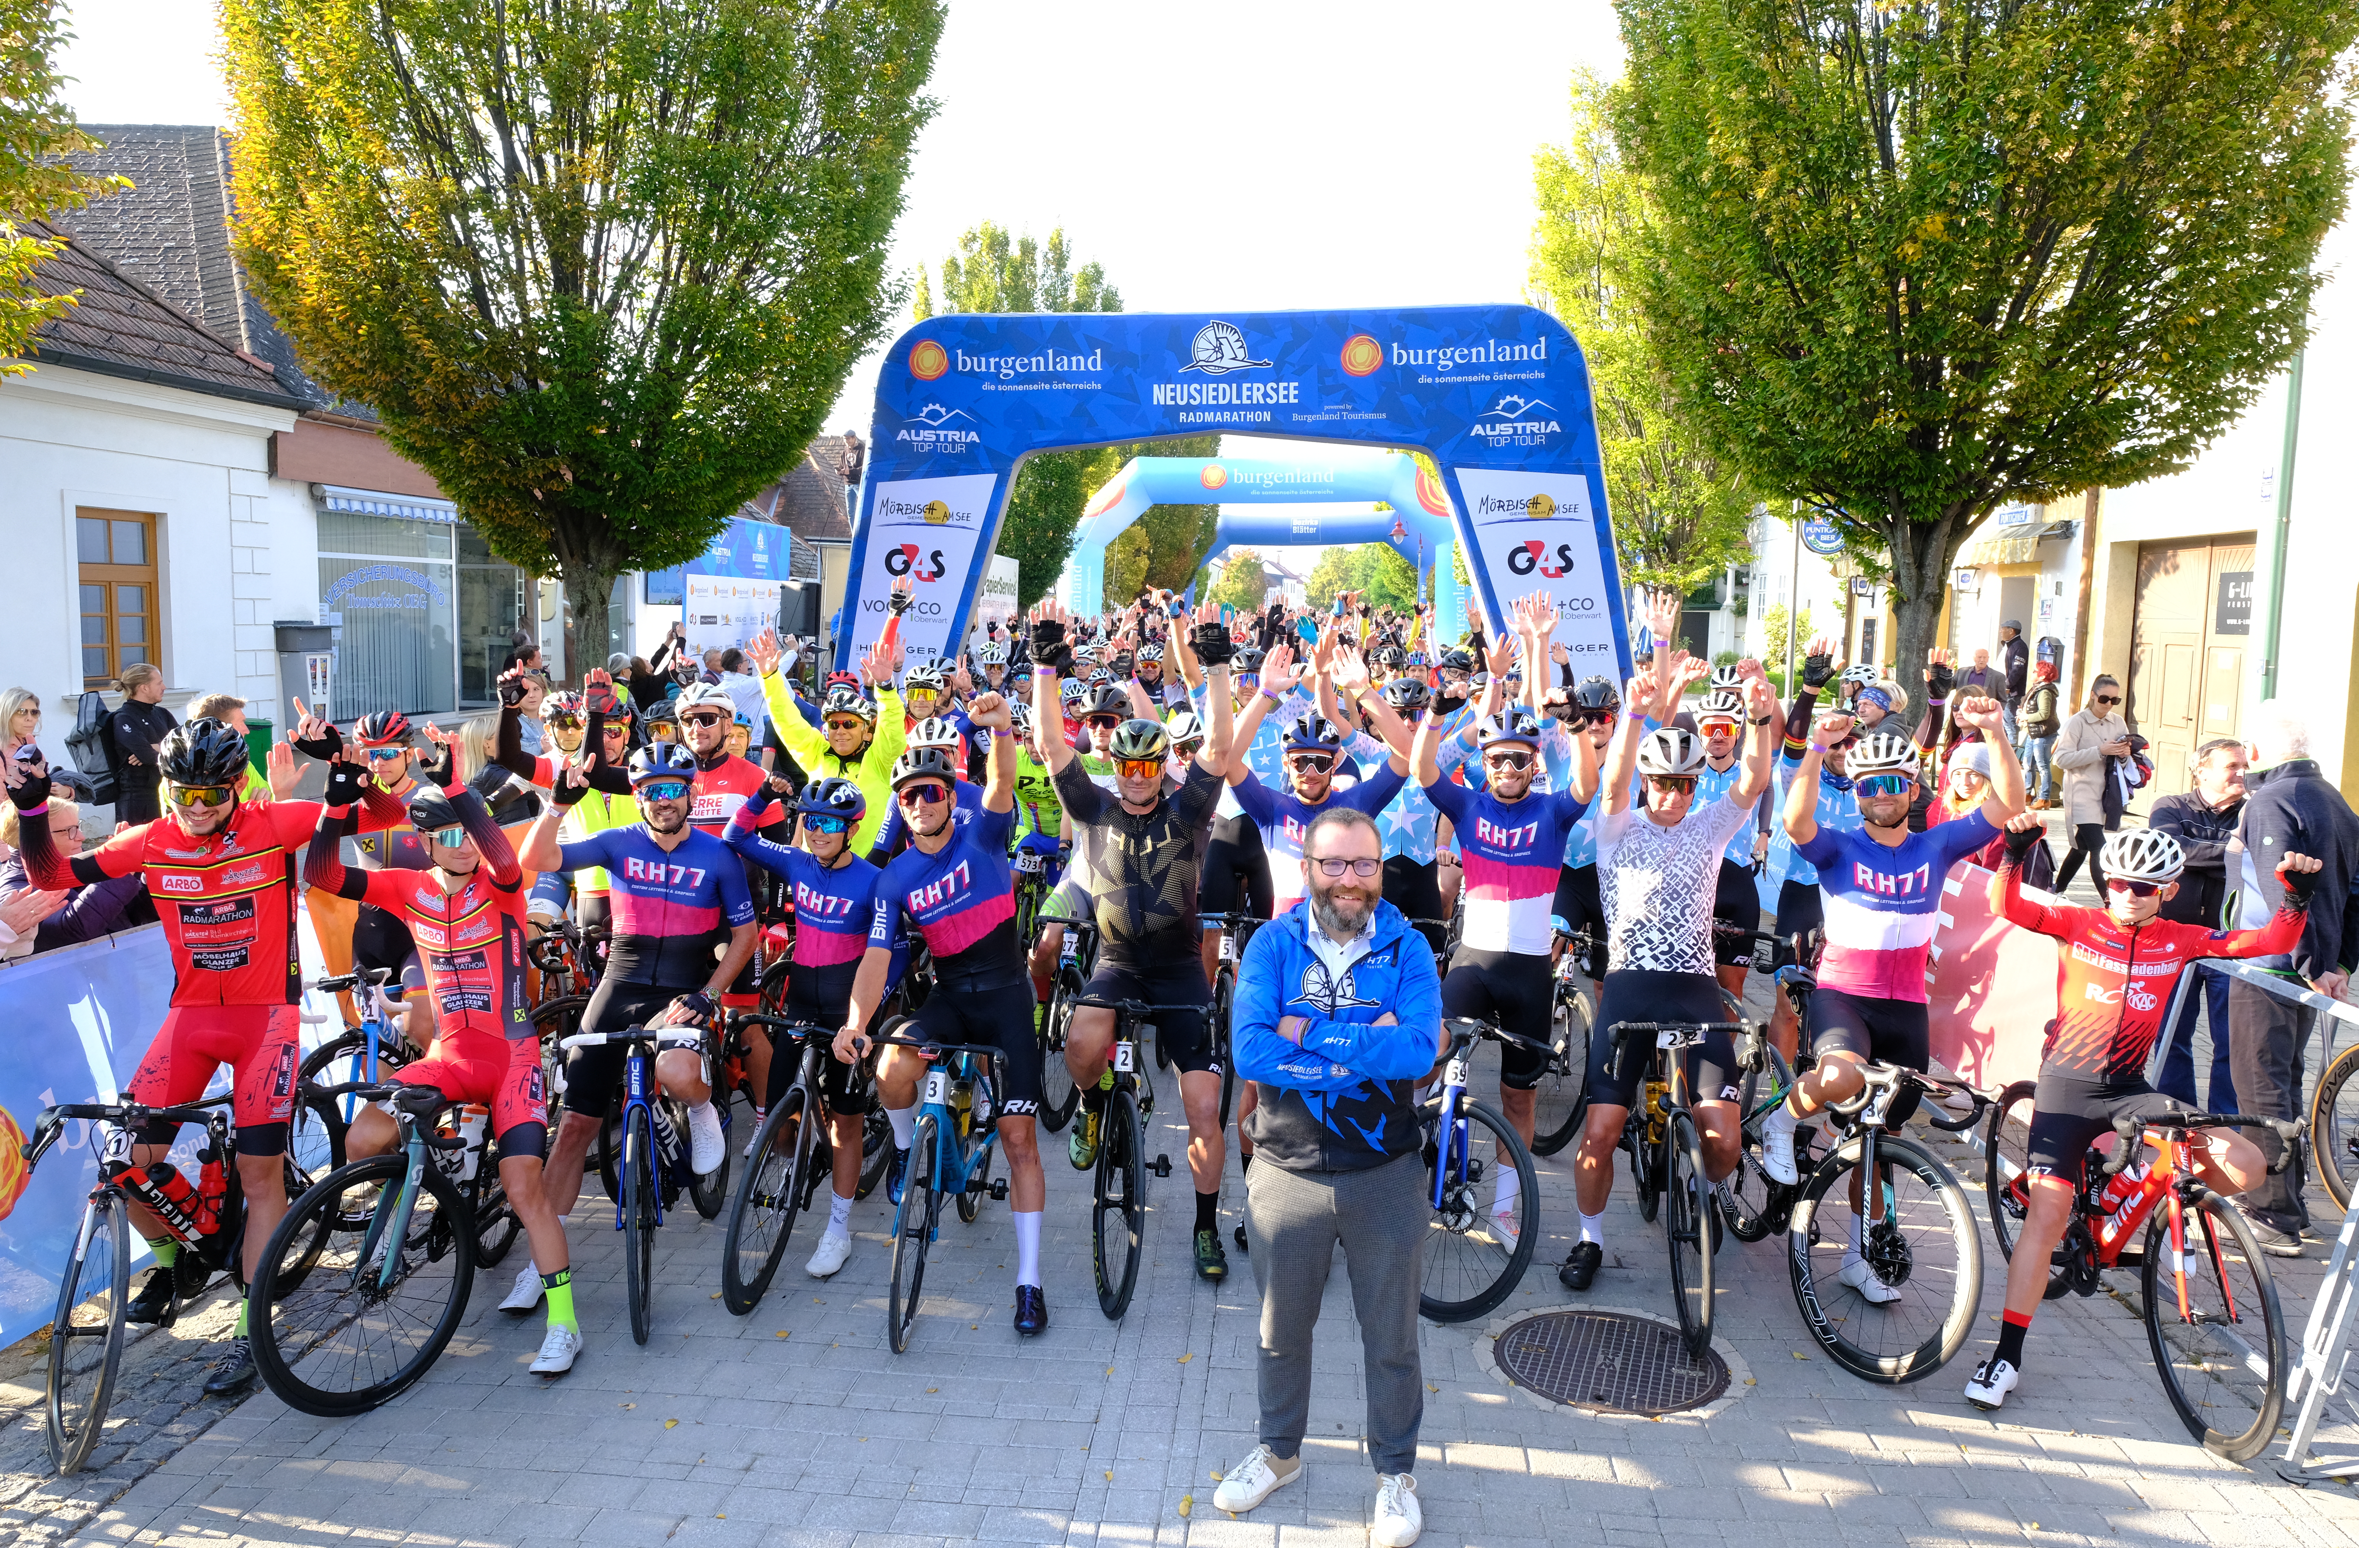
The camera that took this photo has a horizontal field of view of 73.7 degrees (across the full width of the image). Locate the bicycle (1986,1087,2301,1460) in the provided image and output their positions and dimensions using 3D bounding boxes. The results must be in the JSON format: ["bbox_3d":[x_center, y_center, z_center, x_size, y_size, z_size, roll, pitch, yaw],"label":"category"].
[{"bbox_3d":[2.661,1.212,4.498,0.480,0.980,1.640,1,6,3],"label":"bicycle"}]

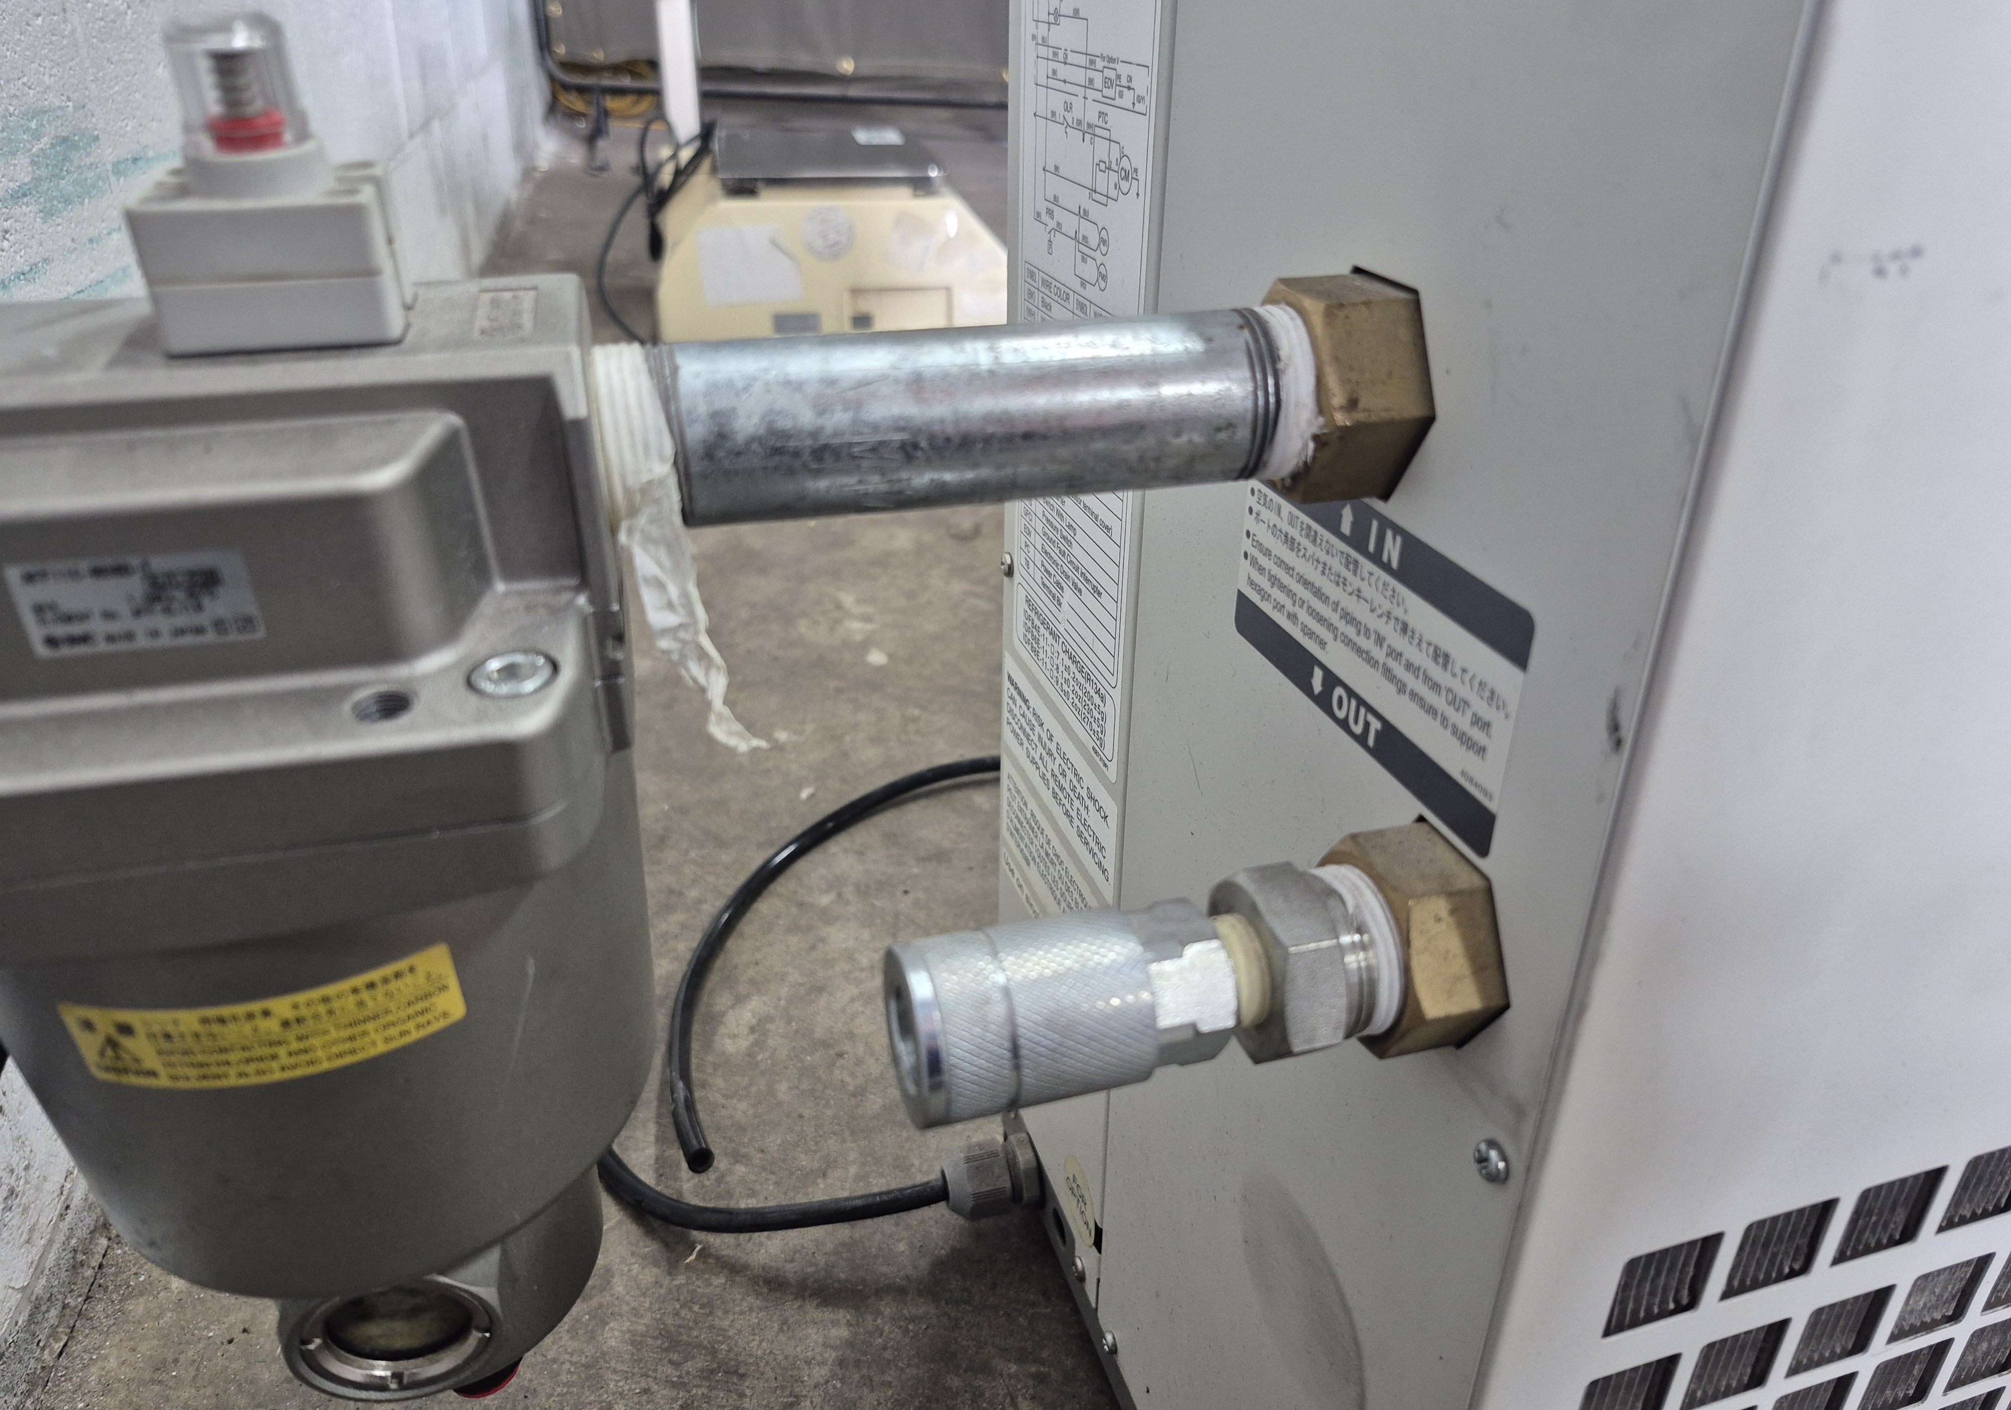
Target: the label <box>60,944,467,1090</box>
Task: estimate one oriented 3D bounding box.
[{"bbox_3d":[-0.095,0.042,0.173,0.045,0.014,0.005,-8,35,-14],"label":"label"}]

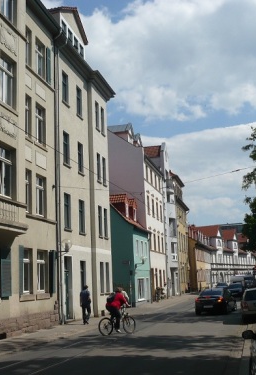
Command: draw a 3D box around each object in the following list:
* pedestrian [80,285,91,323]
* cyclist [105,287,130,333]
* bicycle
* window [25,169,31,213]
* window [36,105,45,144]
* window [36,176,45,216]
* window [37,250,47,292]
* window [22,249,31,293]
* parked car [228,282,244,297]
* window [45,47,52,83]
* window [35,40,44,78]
[{"bbox_3d":[-2.003,5.532,23.871,0.520,1.780,0.400,-5,-11,14],"label":"pedestrian"},{"bbox_3d":[-0.432,4.397,18.340,0.850,1.600,0.550,5,-14,-35],"label":"cyclist"},{"bbox_3d":[-0.390,4.792,18.281,1.720,1.040,0.580,5,-14,-35],"label":"bicycle"},{"bbox_3d":[-4.207,0.132,20.427,0.140,1.840,1.000,-5,-11,14],"label":"window"},{"bbox_3d":[-4.200,-2.931,24.248,0.180,1.960,1.120,-5,-11,14],"label":"window"},{"bbox_3d":[-4.059,0.422,23.588,0.180,1.950,1.120,-5,-11,14],"label":"window"},{"bbox_3d":[-3.688,3.576,21.213,0.140,1.820,1.060,-5,-11,14],"label":"window"},{"bbox_3d":[-4.304,3.543,21.413,0.180,1.900,1.080,-5,-11,14],"label":"window"},{"bbox_3d":[11.677,10.908,54.140,1.740,1.460,4.300,-5,-11,14],"label":"parked car"},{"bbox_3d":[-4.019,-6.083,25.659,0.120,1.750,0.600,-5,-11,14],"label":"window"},{"bbox_3d":[-4.103,-5.818,23.097,0.140,1.800,1.040,-5,-11,14],"label":"window"}]

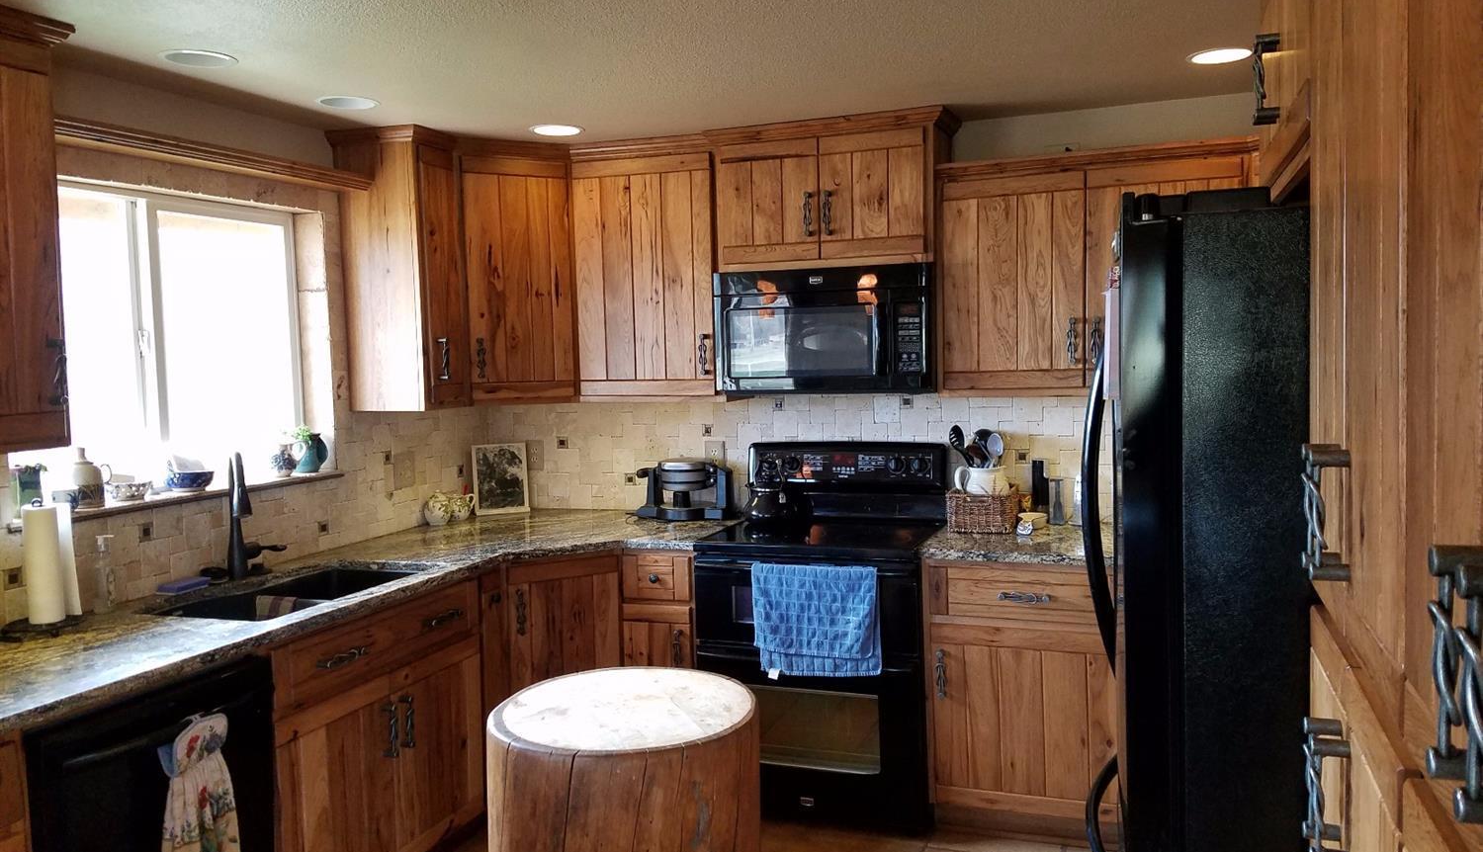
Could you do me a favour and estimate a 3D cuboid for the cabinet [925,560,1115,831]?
[{"bbox_3d":[0.970,0.831,3.656,0.624,0.880,0.630,0,4,20],"label":"cabinet"}]

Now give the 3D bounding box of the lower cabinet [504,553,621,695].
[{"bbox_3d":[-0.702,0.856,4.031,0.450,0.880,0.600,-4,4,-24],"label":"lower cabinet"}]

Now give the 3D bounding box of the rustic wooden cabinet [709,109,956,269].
[{"bbox_3d":[0.326,-0.790,3.893,0.820,0.490,0.396,0,4,20],"label":"rustic wooden cabinet"}]

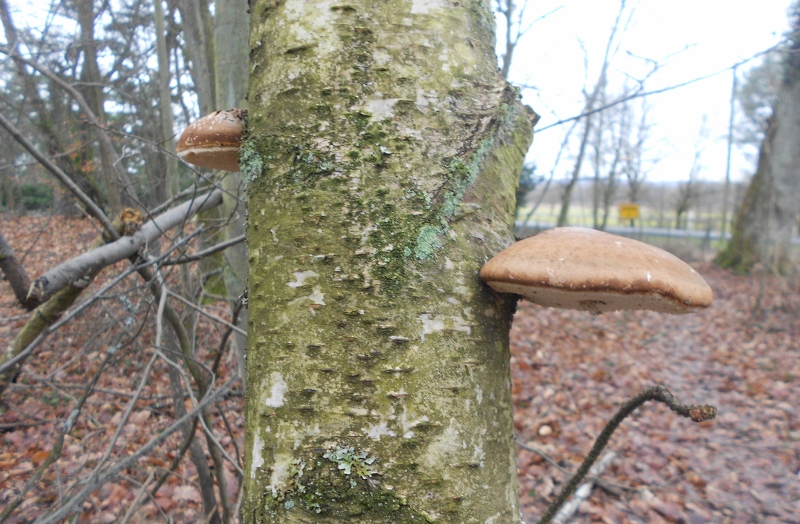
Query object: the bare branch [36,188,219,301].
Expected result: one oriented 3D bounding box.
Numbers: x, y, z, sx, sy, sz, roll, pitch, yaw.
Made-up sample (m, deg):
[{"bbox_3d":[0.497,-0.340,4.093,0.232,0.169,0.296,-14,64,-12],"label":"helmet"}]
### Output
[{"bbox_3d":[-0.834,-0.067,1.900,0.080,0.085,0.643,7,33,46],"label":"bare branch"}]

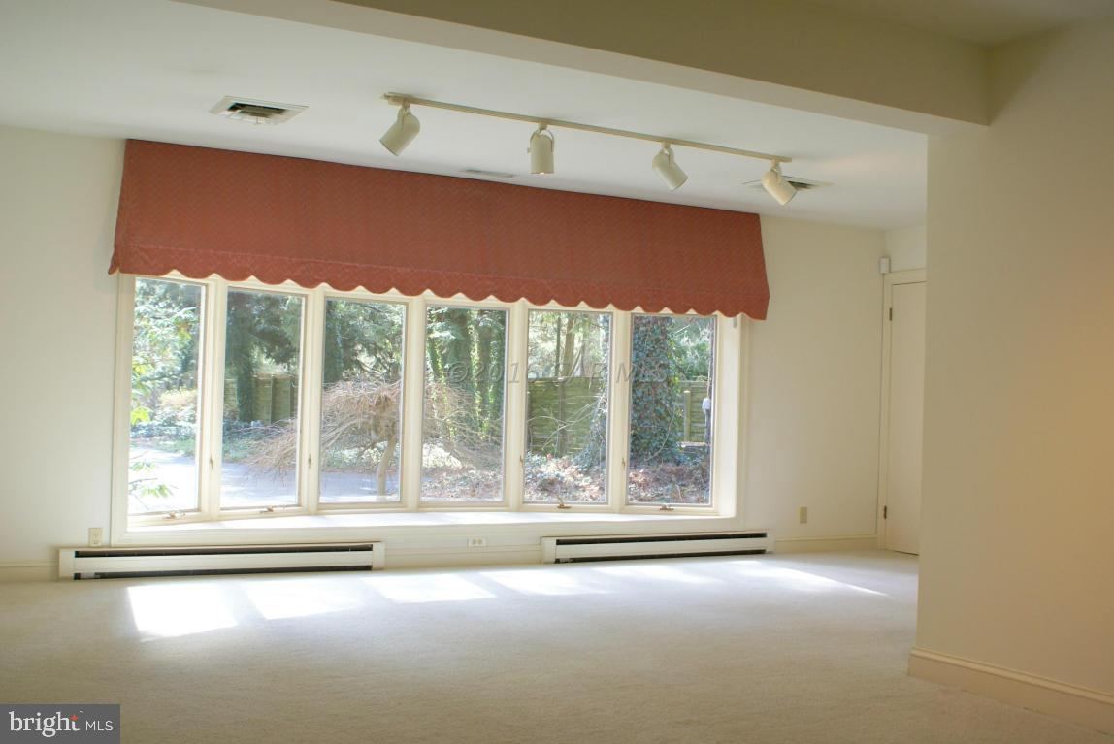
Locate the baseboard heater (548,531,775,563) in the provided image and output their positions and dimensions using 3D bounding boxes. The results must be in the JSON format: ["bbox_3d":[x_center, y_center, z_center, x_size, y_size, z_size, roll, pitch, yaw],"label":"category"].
[{"bbox_3d":[0.700,1.193,8.259,1.830,0.175,0.075,3,-2,-27],"label":"baseboard heater"}]

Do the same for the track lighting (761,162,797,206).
[{"bbox_3d":[1.215,-1.022,6.602,0.200,0.250,0.120,2,-2,6],"label":"track lighting"}]

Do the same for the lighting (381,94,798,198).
[{"bbox_3d":[0.248,-1.107,6.095,2.430,0.270,0.170,3,-2,-27],"label":"lighting"}]

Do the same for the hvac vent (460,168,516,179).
[{"bbox_3d":[-0.422,-1.213,7.416,0.360,0.020,0.150,3,-2,-27],"label":"hvac vent"}]

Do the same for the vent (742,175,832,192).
[{"bbox_3d":[1.424,-1.152,7.417,0.410,0.030,0.400,3,-2,-27],"label":"vent"}]

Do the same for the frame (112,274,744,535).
[{"bbox_3d":[-0.713,0.236,8.000,4.280,1.630,0.800,3,-2,-27],"label":"frame"}]

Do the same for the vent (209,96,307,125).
[{"bbox_3d":[-1.486,-1.283,5.974,0.400,0.030,0.400,3,-2,-27],"label":"vent"}]

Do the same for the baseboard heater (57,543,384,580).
[{"bbox_3d":[-1.868,1.075,6.926,1.830,0.175,0.075,3,-2,-27],"label":"baseboard heater"}]

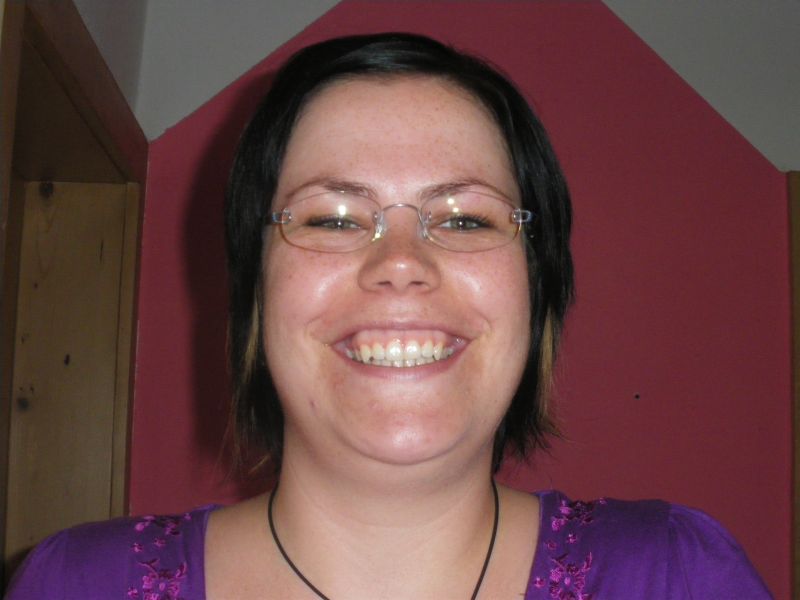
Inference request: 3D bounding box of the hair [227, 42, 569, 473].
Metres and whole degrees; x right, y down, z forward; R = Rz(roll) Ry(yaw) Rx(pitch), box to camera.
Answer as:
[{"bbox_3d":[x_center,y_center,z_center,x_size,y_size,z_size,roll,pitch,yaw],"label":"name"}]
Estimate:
[{"bbox_3d":[-0.001,-0.026,0.690,0.200,0.252,0.195,0,-6,0],"label":"hair"}]

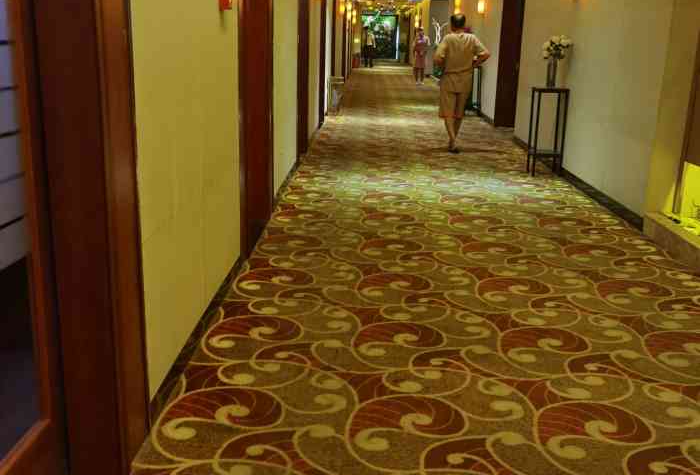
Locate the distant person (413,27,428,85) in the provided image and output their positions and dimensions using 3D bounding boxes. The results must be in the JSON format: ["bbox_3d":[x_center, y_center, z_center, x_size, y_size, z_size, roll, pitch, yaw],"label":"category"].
[{"bbox_3d":[2.157,-5.554,22.269,0.500,1.650,0.330,2,15,1],"label":"distant person"}]

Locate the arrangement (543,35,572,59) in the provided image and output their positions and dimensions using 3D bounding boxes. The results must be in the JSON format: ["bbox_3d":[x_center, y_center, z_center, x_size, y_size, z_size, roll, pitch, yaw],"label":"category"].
[{"bbox_3d":[2.143,-1.962,7.516,0.260,0.220,0.240,2,15,1],"label":"arrangement"}]

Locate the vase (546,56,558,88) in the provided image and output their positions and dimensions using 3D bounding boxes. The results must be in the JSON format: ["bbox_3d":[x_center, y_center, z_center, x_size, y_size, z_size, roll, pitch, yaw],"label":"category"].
[{"bbox_3d":[2.116,-1.719,7.585,0.100,0.334,0.100,2,15,1],"label":"vase"}]

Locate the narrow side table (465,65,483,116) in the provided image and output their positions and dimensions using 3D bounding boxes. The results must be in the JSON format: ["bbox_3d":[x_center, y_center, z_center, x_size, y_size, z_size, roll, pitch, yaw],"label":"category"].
[{"bbox_3d":[2.283,-2.682,13.589,0.330,0.897,0.330,2,15,1],"label":"narrow side table"}]

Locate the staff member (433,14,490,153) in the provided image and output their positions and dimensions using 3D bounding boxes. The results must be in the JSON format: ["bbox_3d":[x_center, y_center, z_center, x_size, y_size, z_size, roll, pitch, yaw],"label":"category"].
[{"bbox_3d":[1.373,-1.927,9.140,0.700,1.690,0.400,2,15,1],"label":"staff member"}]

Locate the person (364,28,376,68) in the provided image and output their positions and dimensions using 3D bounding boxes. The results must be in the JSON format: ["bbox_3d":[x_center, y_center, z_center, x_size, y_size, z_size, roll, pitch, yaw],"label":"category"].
[{"bbox_3d":[0.880,-8.156,31.243,0.520,1.680,0.350,2,15,1],"label":"person"}]

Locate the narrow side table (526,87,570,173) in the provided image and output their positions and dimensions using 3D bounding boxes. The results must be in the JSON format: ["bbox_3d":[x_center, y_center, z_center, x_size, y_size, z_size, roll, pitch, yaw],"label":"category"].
[{"bbox_3d":[2.097,-1.124,7.744,0.330,0.897,0.330,2,15,1],"label":"narrow side table"}]

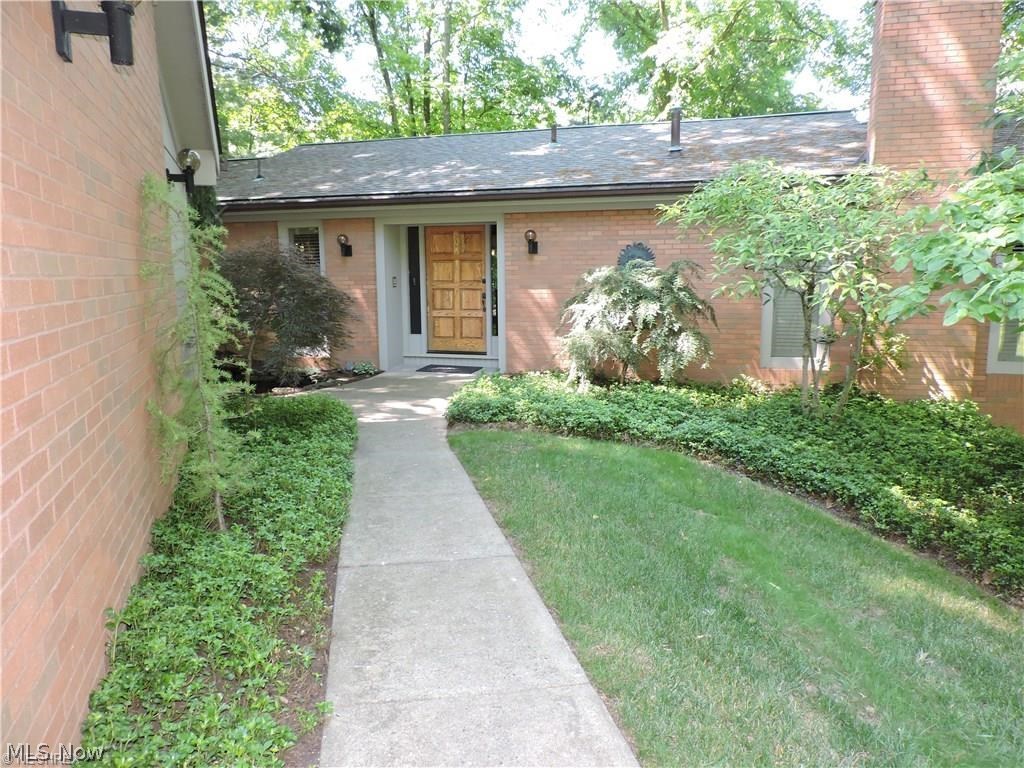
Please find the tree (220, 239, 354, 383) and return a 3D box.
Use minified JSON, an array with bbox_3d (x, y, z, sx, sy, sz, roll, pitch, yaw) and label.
[{"bbox_3d":[-3.383,-1.083,10.376,2.105,2.042,1.800,2,9,14],"label":"tree"}]

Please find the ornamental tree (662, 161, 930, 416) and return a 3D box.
[{"bbox_3d":[3.192,-1.066,8.158,3.054,2.899,2.700,2,9,14],"label":"ornamental tree"}]

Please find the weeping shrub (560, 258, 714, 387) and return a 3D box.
[{"bbox_3d":[1.614,-0.777,9.276,2.012,1.700,1.650,2,9,14],"label":"weeping shrub"}]

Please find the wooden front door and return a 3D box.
[{"bbox_3d":[-0.896,-1.493,11.377,1.007,2.037,0.060,2,9,14],"label":"wooden front door"}]

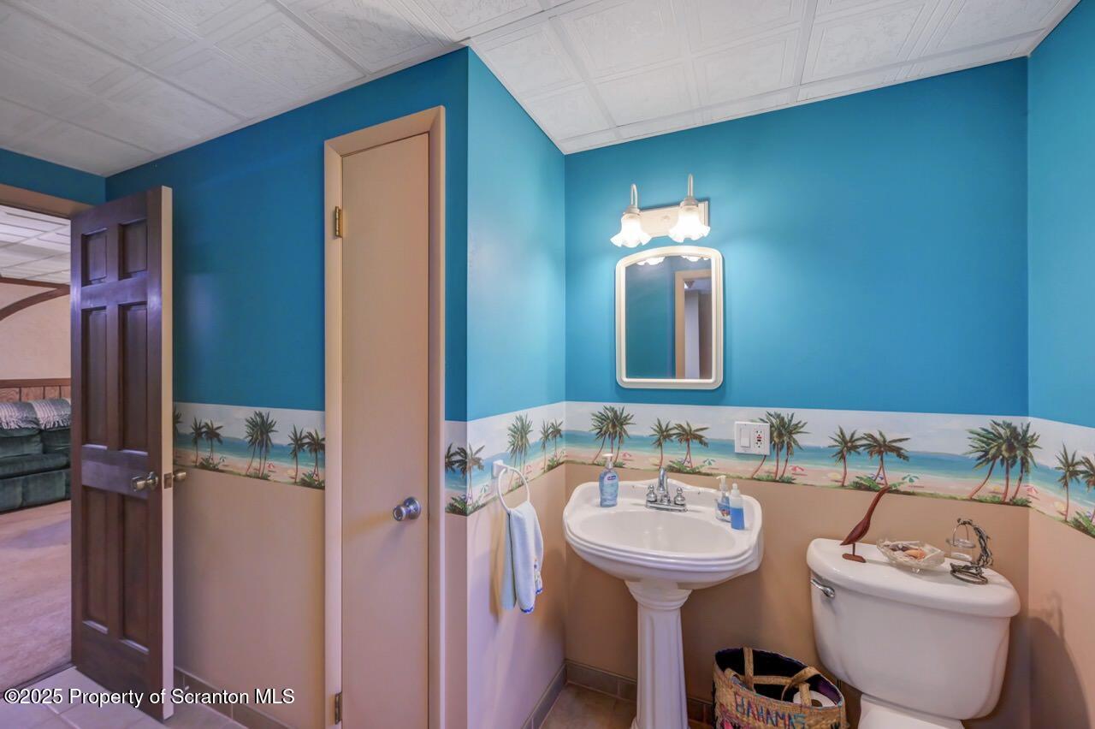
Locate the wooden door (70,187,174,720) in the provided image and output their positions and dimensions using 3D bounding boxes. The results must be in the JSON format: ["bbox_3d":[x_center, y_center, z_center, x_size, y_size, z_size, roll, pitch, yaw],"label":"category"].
[{"bbox_3d":[-1.819,0.338,1.803,0.770,2.035,0.037,0,0,24],"label":"wooden door"}]

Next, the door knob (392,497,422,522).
[{"bbox_3d":[-0.419,0.433,1.257,0.066,0.066,0.062,0,0,24],"label":"door knob"}]

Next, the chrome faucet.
[{"bbox_3d":[0.412,0.440,1.500,0.150,0.165,0.155,0,0,22],"label":"chrome faucet"}]

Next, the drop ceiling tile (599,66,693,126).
[{"bbox_3d":[0.336,-0.910,1.444,0.285,0.020,0.275,0,0,24],"label":"drop ceiling tile"}]

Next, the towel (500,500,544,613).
[{"bbox_3d":[-0.071,0.588,1.341,0.100,0.305,0.170,0,0,26],"label":"towel"}]

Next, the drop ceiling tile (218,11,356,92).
[{"bbox_3d":[-0.757,-0.910,1.249,0.290,0.020,0.270,0,0,24],"label":"drop ceiling tile"}]

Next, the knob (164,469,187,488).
[{"bbox_3d":[-1.502,0.452,1.715,0.062,0.062,0.062,0,0,24],"label":"knob"}]

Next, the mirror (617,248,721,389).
[{"bbox_3d":[0.461,-0.178,1.640,0.400,0.545,0.035,0,0,23],"label":"mirror"}]

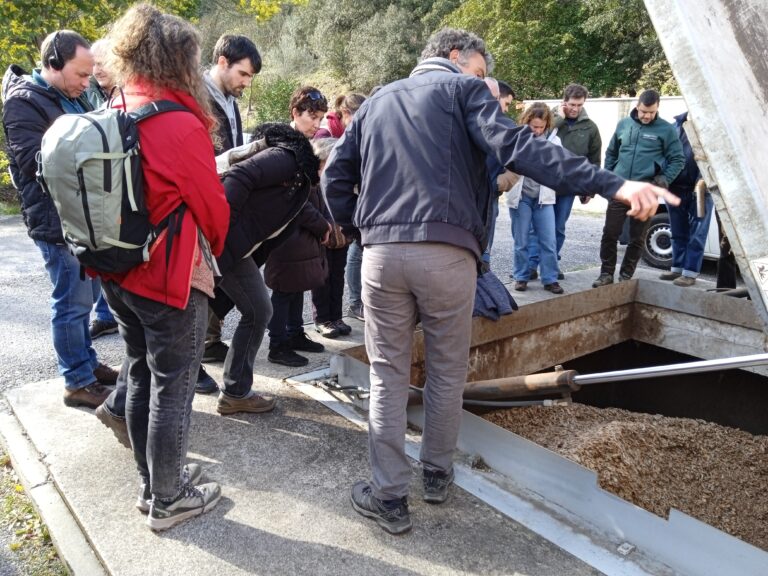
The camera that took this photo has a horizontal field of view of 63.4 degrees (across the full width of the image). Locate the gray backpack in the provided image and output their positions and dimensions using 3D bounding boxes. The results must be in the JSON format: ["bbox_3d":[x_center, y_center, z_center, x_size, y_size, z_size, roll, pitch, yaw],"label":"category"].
[{"bbox_3d":[-0.869,-0.302,1.944,0.300,0.510,0.320,13,23,43],"label":"gray backpack"}]

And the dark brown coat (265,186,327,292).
[{"bbox_3d":[-0.525,-0.433,3.773,0.400,0.900,0.470,4,14,15],"label":"dark brown coat"}]

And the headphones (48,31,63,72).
[{"bbox_3d":[-1.429,-1.051,2.761,0.070,0.180,0.178,0,14,-8],"label":"headphones"}]

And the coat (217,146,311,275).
[{"bbox_3d":[-0.551,-0.370,2.750,0.370,0.610,0.480,36,-4,-28],"label":"coat"}]

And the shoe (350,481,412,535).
[{"bbox_3d":[-0.023,0.770,2.278,0.110,0.120,0.295,-11,17,-39],"label":"shoe"}]

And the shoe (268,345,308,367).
[{"bbox_3d":[-0.566,0.393,3.680,0.265,0.105,0.100,6,14,17],"label":"shoe"}]

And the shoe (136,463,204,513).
[{"bbox_3d":[-0.792,0.714,2.298,0.105,0.115,0.280,11,16,34],"label":"shoe"}]

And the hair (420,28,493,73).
[{"bbox_3d":[0.237,-0.789,2.090,0.220,0.170,0.180,18,10,-12],"label":"hair"}]

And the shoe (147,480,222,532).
[{"bbox_3d":[-0.730,0.771,2.273,0.280,0.120,0.105,-10,17,-35],"label":"shoe"}]

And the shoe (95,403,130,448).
[{"bbox_3d":[-1.076,0.585,2.665,0.270,0.115,0.100,42,7,-13],"label":"shoe"}]

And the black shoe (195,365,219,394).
[{"bbox_3d":[-1.025,0.502,3.391,0.280,0.120,0.100,5,14,19],"label":"black shoe"}]

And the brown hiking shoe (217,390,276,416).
[{"bbox_3d":[-0.667,0.543,3.023,0.285,0.115,0.105,-1,14,-9],"label":"brown hiking shoe"}]

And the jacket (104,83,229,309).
[{"bbox_3d":[-0.715,-0.296,1.996,0.480,0.710,0.370,14,18,41],"label":"jacket"}]

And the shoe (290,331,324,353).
[{"bbox_3d":[-0.511,0.353,4.034,0.265,0.110,0.100,2,14,10],"label":"shoe"}]

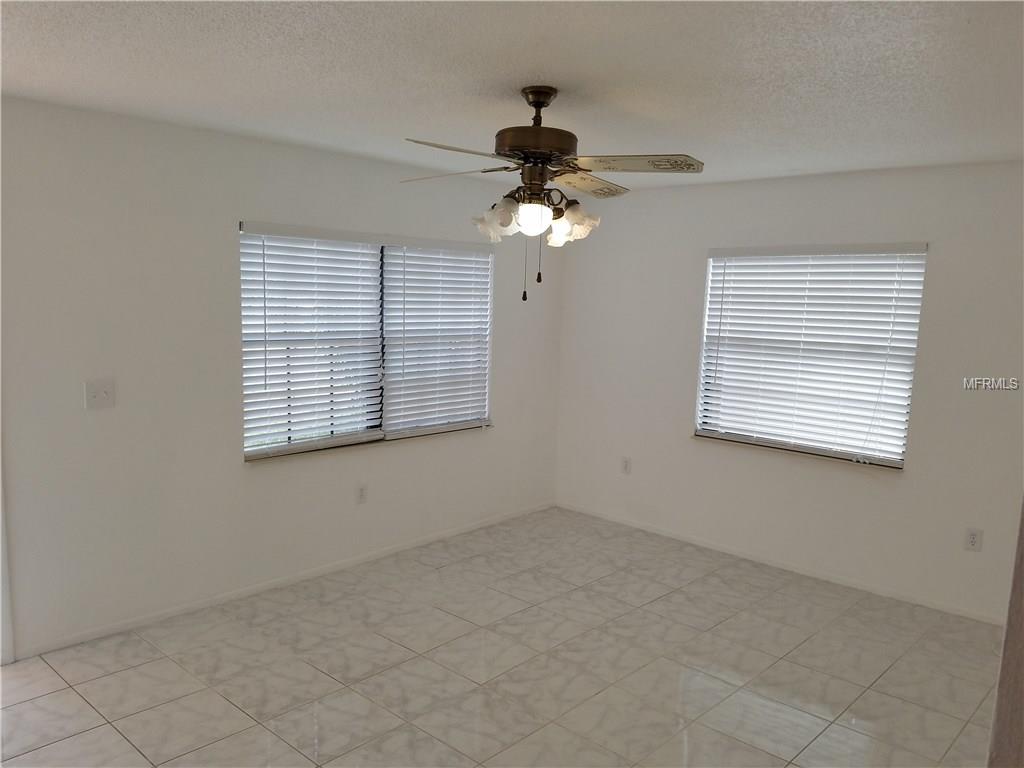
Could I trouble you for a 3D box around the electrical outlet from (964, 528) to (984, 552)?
[{"bbox_3d":[2.506,0.851,4.173,0.083,0.124,0.013,8,9,42],"label":"electrical outlet"}]

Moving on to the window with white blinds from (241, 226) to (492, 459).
[{"bbox_3d":[-0.800,-0.277,4.784,0.100,1.280,1.905,8,9,42],"label":"window with white blinds"}]

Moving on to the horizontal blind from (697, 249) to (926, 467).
[{"bbox_3d":[1.794,-0.208,4.781,1.335,1.275,0.100,8,9,42],"label":"horizontal blind"}]

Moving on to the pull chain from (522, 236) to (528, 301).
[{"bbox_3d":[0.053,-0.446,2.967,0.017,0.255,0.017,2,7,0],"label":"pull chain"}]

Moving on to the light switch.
[{"bbox_3d":[-1.882,0.046,3.523,0.020,0.125,0.127,7,9,42],"label":"light switch"}]

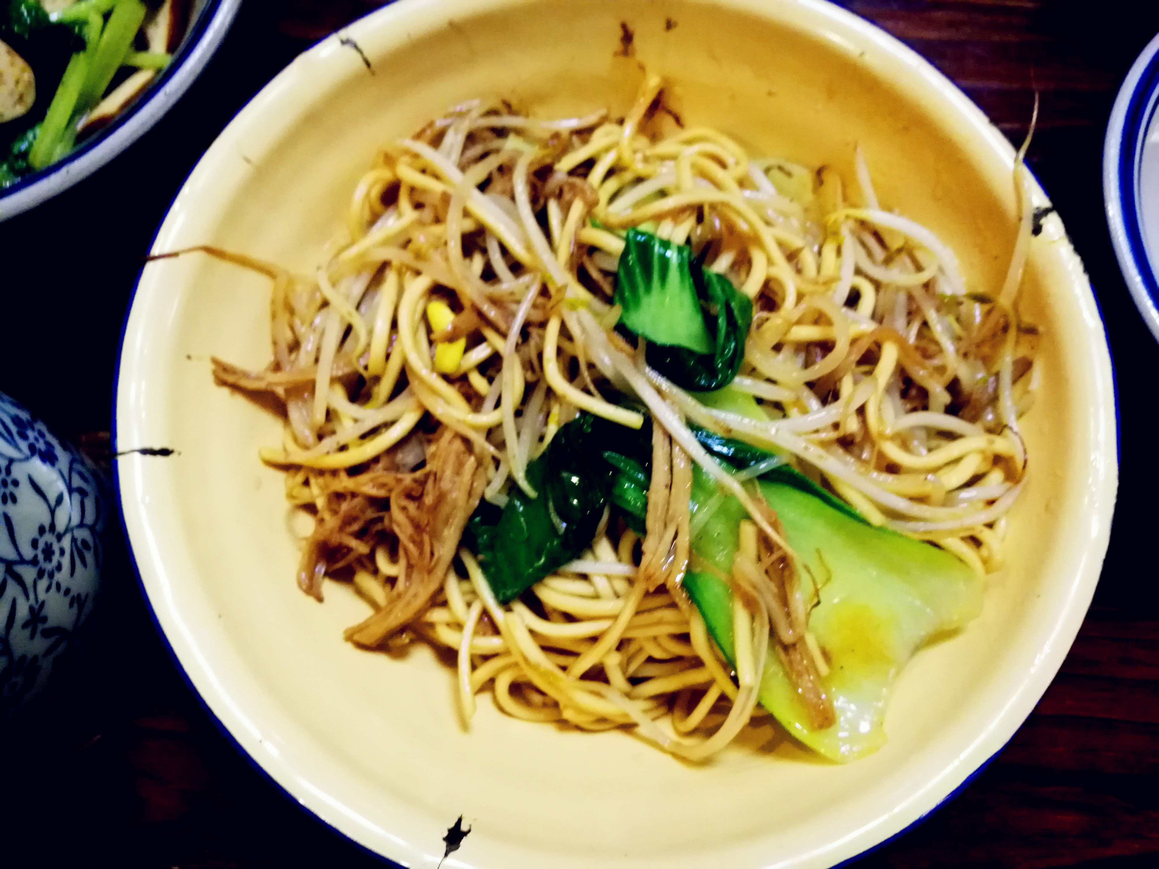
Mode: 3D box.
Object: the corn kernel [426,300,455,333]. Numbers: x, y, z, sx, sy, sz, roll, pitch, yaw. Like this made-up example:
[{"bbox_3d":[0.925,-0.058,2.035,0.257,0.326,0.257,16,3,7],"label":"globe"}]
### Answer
[{"bbox_3d":[-0.031,-0.027,0.205,0.006,0.005,0.008,-27,77,-7],"label":"corn kernel"}]

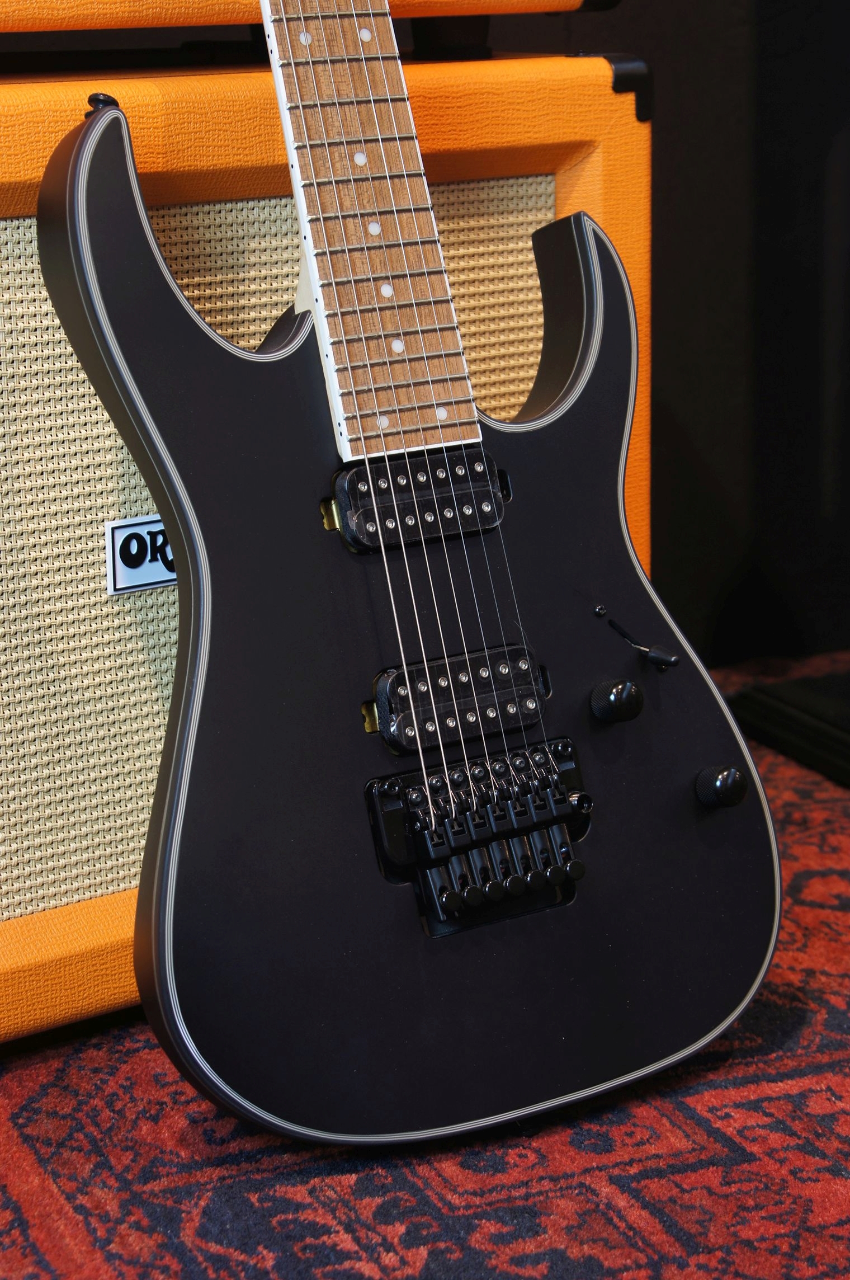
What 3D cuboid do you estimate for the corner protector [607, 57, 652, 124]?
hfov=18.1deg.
[{"bbox_3d":[0.102,-0.292,1.401,0.036,0.037,0.035,-12,18,-35],"label":"corner protector"}]

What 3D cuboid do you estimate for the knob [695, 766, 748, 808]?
[{"bbox_3d":[0.138,0.068,1.224,0.019,0.019,0.018,-12,1,-33],"label":"knob"}]

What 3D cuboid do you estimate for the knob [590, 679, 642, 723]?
[{"bbox_3d":[0.087,0.027,1.196,0.018,0.018,0.018,-12,1,-33],"label":"knob"}]

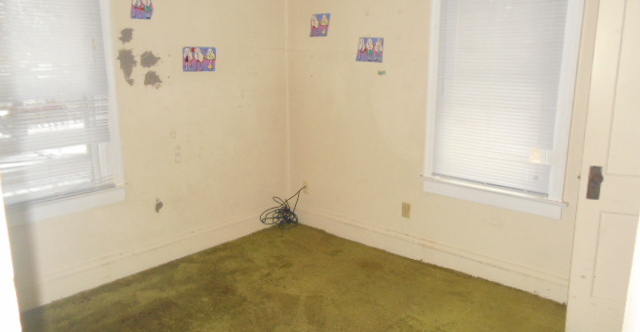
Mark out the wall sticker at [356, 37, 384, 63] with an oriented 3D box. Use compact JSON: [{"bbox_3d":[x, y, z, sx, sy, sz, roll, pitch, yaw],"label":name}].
[{"bbox_3d":[0.375,-0.876,3.636,0.256,0.185,0.010,11,17,41],"label":"wall sticker"}]

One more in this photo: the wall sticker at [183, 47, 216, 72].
[{"bbox_3d":[-0.894,-0.796,3.605,0.010,0.179,0.304,11,17,41],"label":"wall sticker"}]

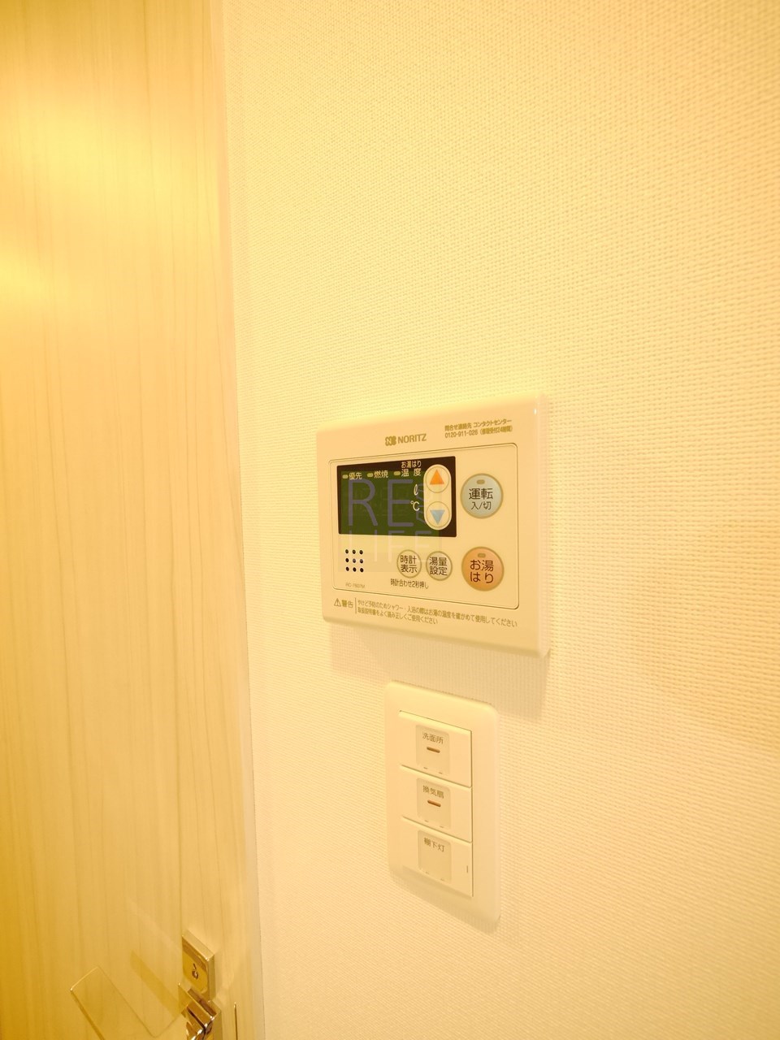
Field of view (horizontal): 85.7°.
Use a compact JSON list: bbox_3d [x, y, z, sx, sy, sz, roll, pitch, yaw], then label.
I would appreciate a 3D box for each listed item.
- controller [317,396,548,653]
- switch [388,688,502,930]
[{"bbox_3d":[0.015,0.003,0.230,0.131,0.121,0.022,0,3,31],"label":"controller"},{"bbox_3d":[0.027,0.160,0.240,0.070,0.120,0.009,0,3,30],"label":"switch"}]

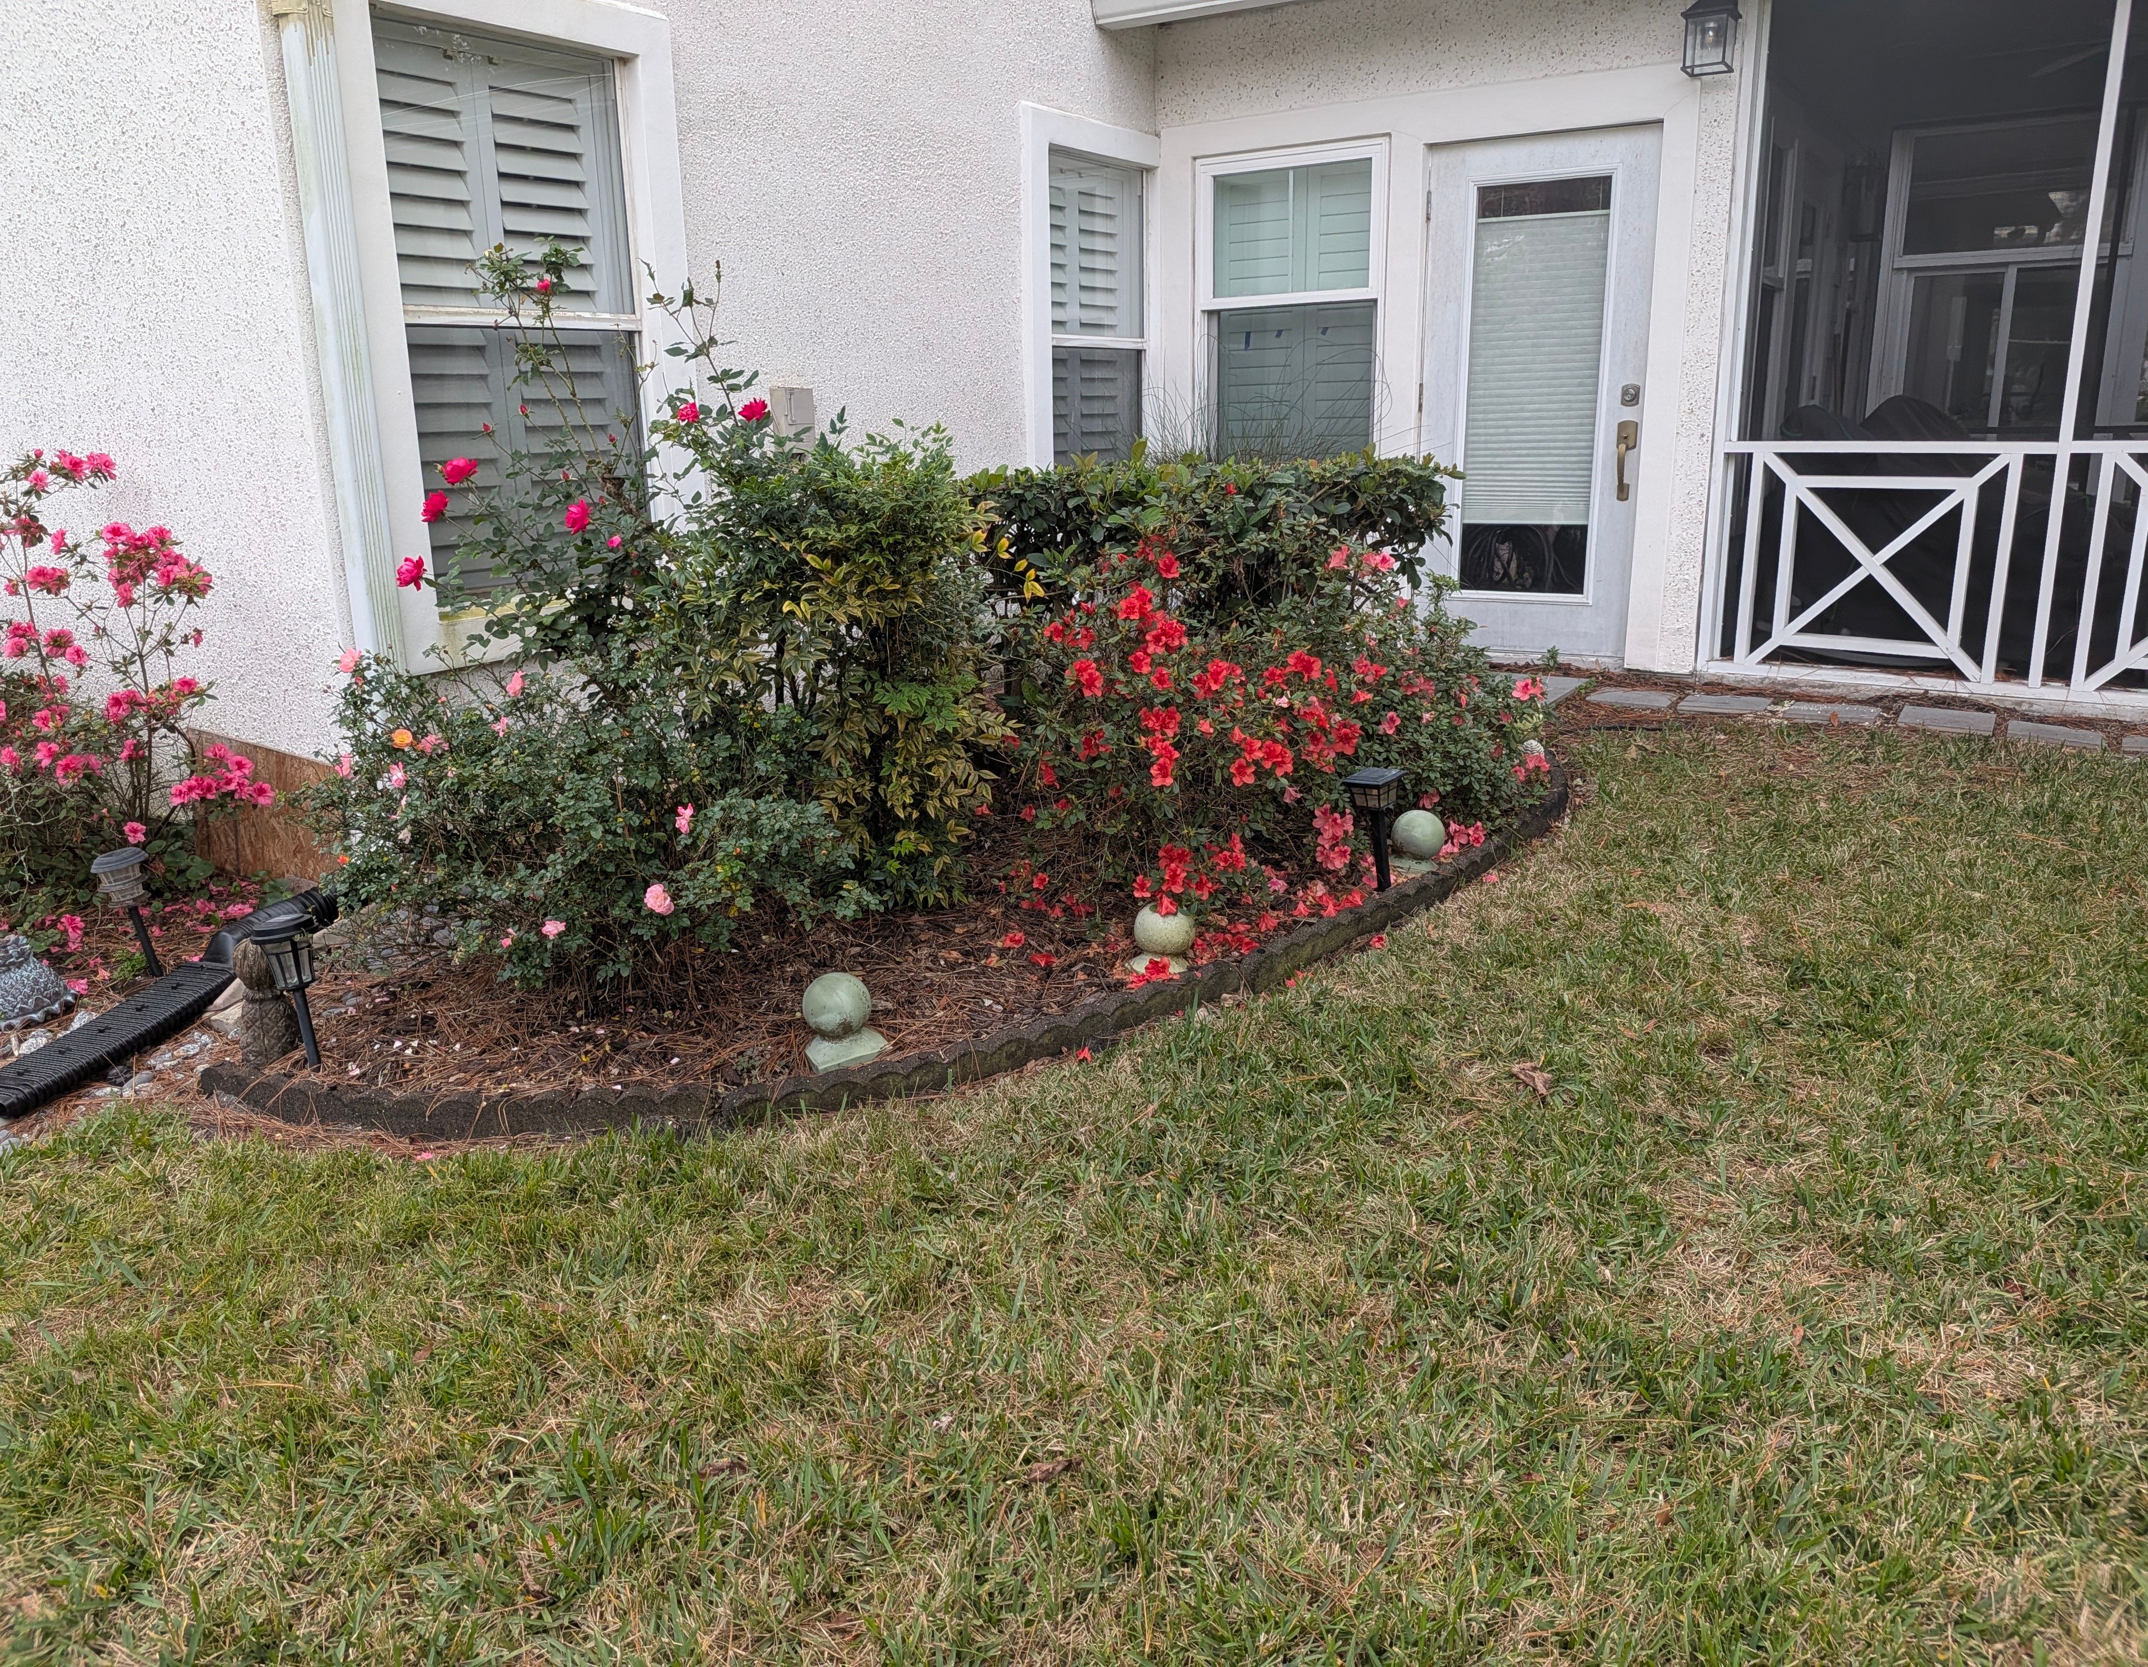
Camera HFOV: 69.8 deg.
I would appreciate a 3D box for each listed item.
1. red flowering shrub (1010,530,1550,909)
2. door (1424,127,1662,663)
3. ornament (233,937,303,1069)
[{"bbox_3d":[0.595,-0.407,4.369,1.750,0.950,1.150,-15,21,-42],"label":"red flowering shrub"},{"bbox_3d":[1.868,-1.764,6.314,0.920,2.030,0.070,9,18,33],"label":"door"},{"bbox_3d":[-1.705,0.345,3.246,0.120,0.244,0.120,-7,16,-29],"label":"ornament"}]

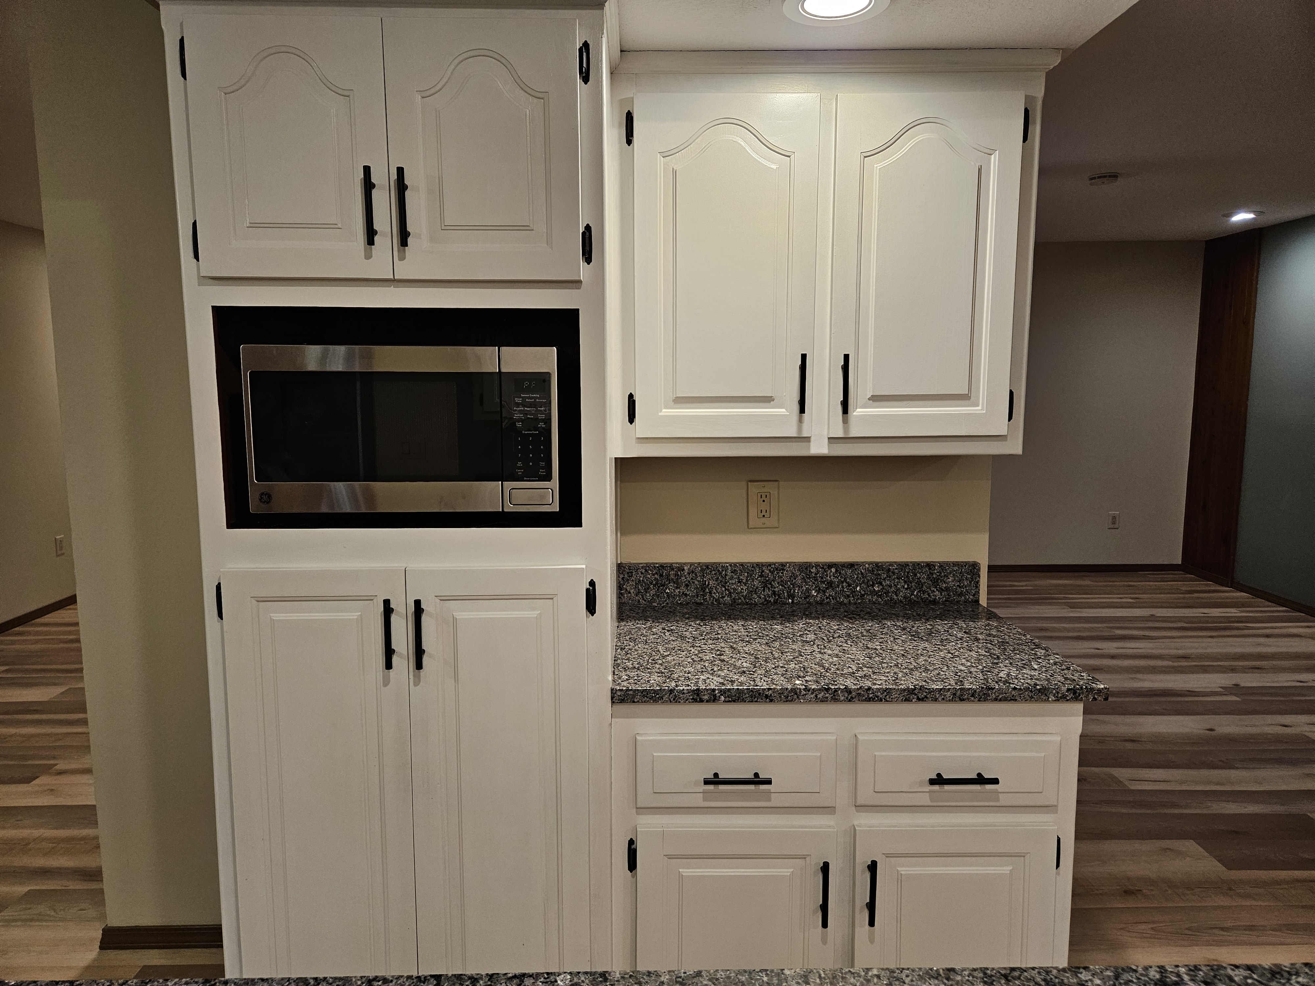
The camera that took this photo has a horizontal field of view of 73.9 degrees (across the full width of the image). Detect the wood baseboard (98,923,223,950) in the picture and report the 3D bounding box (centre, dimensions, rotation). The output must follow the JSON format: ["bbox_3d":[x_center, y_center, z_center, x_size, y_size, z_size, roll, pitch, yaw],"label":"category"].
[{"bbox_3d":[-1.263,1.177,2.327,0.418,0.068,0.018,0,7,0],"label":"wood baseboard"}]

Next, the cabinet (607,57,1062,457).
[{"bbox_3d":[0.355,-0.501,1.996,0.902,0.807,0.330,0,7,0],"label":"cabinet"}]

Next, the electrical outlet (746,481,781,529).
[{"bbox_3d":[0.270,0.030,2.223,0.080,0.123,0.010,0,7,0],"label":"electrical outlet"}]

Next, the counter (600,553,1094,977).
[{"bbox_3d":[0.376,0.718,1.994,0.931,1.013,0.635,0,7,0],"label":"counter"}]

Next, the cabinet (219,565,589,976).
[{"bbox_3d":[-0.476,0.643,1.983,0.705,1.097,0.605,0,7,0],"label":"cabinet"}]

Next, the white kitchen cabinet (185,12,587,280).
[{"bbox_3d":[-0.478,-0.638,1.824,0.705,0.450,0.605,0,7,0],"label":"white kitchen cabinet"}]

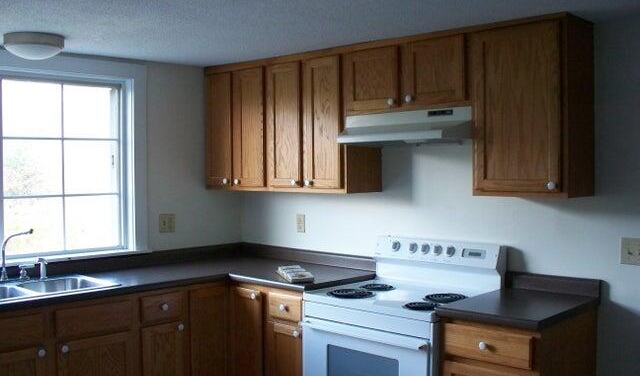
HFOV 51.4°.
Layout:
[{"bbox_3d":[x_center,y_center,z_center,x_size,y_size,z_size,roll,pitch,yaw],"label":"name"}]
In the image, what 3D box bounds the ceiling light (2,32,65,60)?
[{"bbox_3d":[-1.404,-0.686,3.279,0.277,0.106,0.277,0,1,0],"label":"ceiling light"}]

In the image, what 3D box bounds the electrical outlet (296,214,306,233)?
[{"bbox_3d":[-0.122,0.226,4.239,0.072,0.117,0.008,1,2,42],"label":"electrical outlet"}]

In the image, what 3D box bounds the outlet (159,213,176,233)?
[{"bbox_3d":[-0.953,0.222,4.177,0.008,0.117,0.118,1,2,42],"label":"outlet"}]

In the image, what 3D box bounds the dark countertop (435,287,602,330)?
[{"bbox_3d":[0.875,0.519,2.912,0.459,0.036,0.635,1,2,42],"label":"dark countertop"}]

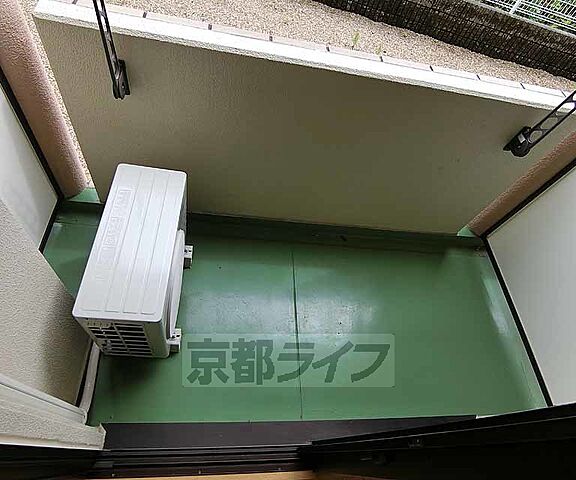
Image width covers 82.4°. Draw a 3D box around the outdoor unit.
[{"bbox_3d":[-0.698,0.113,1.628,0.310,0.545,0.765,5,56,-12],"label":"outdoor unit"}]

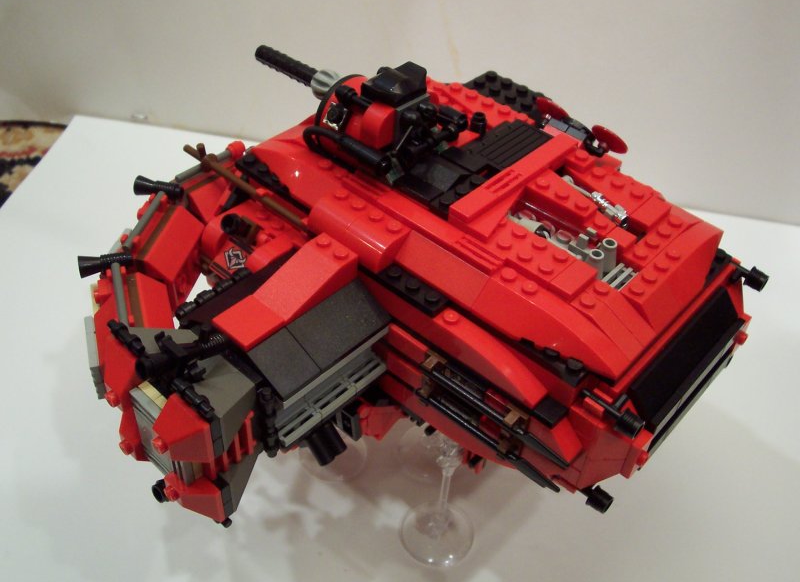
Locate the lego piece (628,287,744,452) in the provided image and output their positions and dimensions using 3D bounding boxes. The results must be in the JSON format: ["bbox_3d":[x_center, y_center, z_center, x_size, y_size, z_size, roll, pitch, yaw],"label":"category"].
[{"bbox_3d":[0.095,0.024,0.281,0.014,0.021,0.064,33,50,27],"label":"lego piece"}]

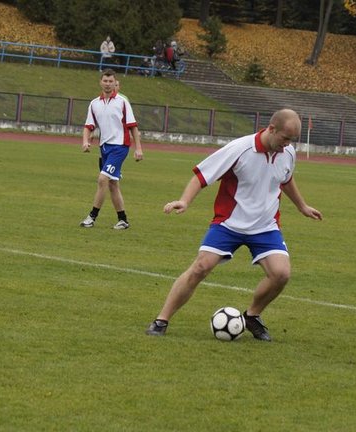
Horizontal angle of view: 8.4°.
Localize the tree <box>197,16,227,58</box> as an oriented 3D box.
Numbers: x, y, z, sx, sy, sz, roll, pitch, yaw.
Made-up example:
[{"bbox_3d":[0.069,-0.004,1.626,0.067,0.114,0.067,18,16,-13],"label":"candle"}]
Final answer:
[{"bbox_3d":[1.643,-8.504,116.000,1.400,2.000,1.350,4,3,0],"label":"tree"}]

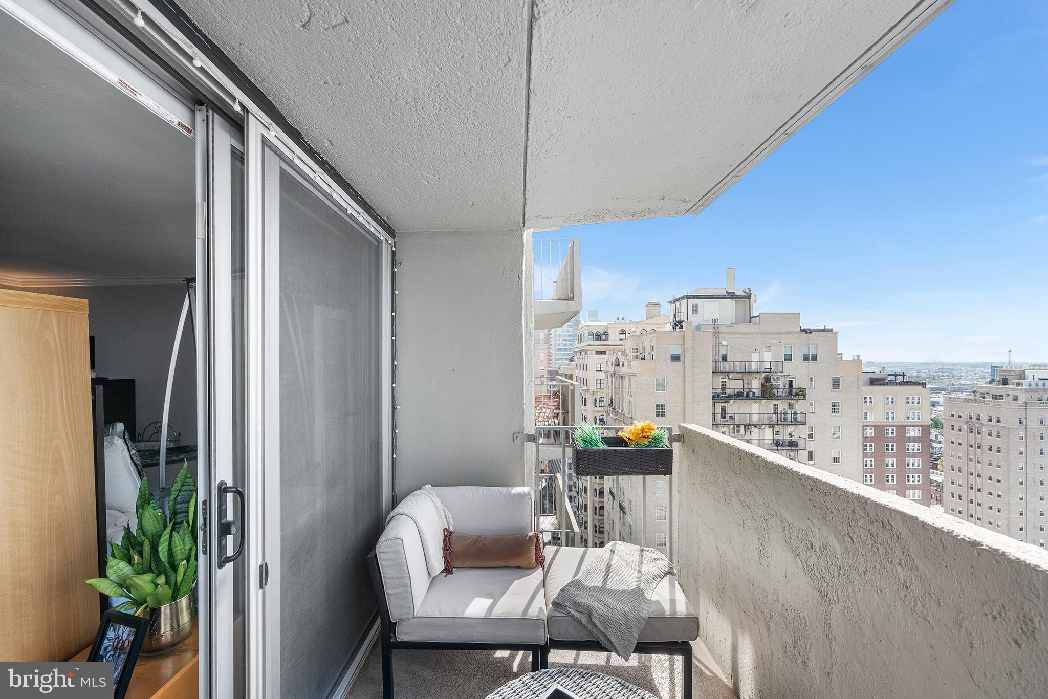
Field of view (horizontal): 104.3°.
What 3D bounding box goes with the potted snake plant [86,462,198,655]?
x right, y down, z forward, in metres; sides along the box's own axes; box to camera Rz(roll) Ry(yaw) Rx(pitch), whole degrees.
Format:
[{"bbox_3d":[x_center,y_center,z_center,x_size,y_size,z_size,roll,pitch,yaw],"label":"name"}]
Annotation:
[{"bbox_3d":[-1.275,0.710,1.405,0.320,0.640,0.340,-1,-2,45],"label":"potted snake plant"}]

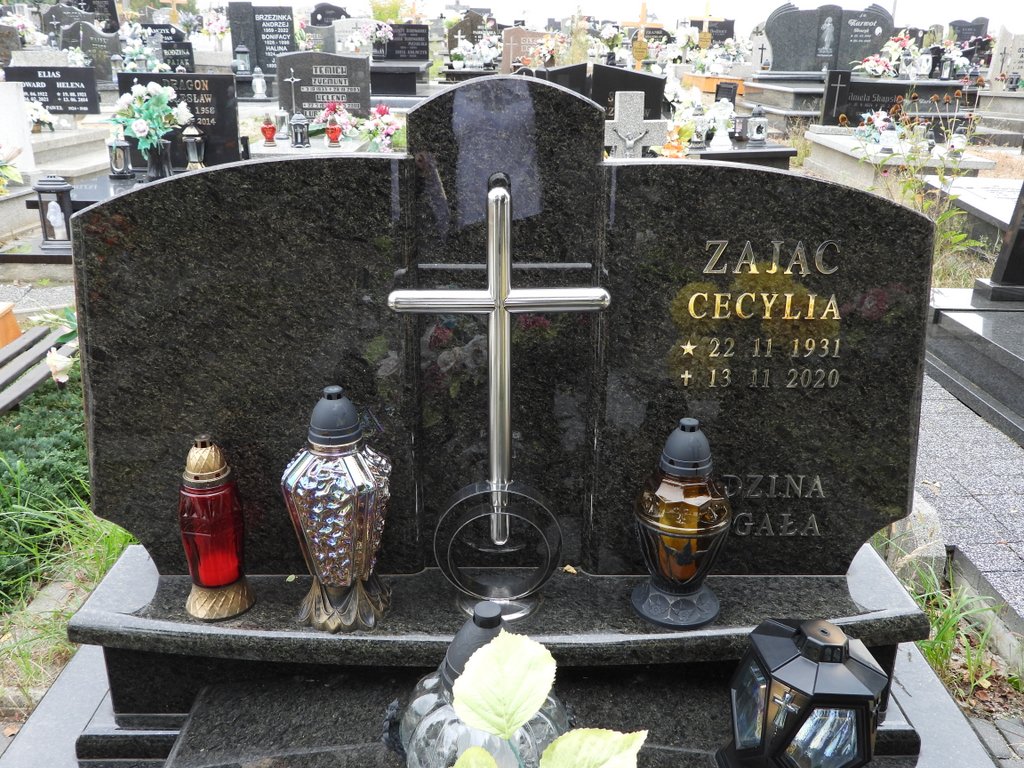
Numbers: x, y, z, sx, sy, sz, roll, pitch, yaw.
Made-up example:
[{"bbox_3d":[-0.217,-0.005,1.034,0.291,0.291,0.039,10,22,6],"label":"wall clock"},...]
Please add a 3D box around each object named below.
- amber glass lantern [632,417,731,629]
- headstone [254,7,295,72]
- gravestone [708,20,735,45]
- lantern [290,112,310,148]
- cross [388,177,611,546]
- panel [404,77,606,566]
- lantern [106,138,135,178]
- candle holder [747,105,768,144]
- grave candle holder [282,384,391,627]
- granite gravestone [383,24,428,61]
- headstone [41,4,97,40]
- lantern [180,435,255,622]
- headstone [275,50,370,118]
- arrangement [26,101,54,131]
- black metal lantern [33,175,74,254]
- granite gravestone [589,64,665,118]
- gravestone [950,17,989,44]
[{"bbox_3d":[0.268,0.206,1.394,0.150,0.322,0.150,0,21,0],"label":"amber glass lantern"},{"bbox_3d":[-2.473,-3.599,9.300,0.450,0.680,0.100,0,20,-1],"label":"headstone"},{"bbox_3d":[3.179,-5.529,14.000,0.670,0.520,0.100,0,21,0],"label":"gravestone"},{"bbox_3d":[-1.621,-1.942,6.800,0.135,0.265,0.135,0,19,0],"label":"lantern"},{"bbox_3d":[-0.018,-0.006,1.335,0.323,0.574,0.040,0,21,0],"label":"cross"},{"bbox_3d":[-0.014,-0.090,1.609,0.335,0.880,0.090,0,15,0],"label":"panel"},{"bbox_3d":[-2.426,-1.397,5.500,0.150,0.250,0.150,0,21,0],"label":"lantern"},{"bbox_3d":[1.472,-1.547,5.300,0.120,0.230,0.120,0,20,-1],"label":"candle holder"},{"bbox_3d":[-0.286,0.199,1.478,0.160,0.410,0.160,5,20,14],"label":"grave candle holder"},{"bbox_3d":[-1.332,-4.233,11.000,0.600,0.430,0.090,0,21,0],"label":"granite gravestone"},{"bbox_3d":[-5.628,-4.533,11.300,0.660,0.610,0.100,0,20,-1],"label":"headstone"},{"bbox_3d":[-0.512,0.236,1.507,0.120,0.320,0.120,0,19,0],"label":"lantern"},{"bbox_3d":[-1.593,-2.506,7.500,0.780,0.580,0.090,0,21,0],"label":"headstone"},{"bbox_3d":[-3.719,-2.110,7.000,0.230,0.260,0.210,0,21,0],"label":"arrangement"},{"bbox_3d":[-2.141,-0.807,4.200,0.210,0.350,0.210,0,21,0],"label":"black metal lantern"},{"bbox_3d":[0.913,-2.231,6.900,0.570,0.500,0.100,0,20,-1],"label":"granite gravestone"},{"bbox_3d":[7.973,-6.139,15.500,0.660,0.550,0.120,1,19,3],"label":"gravestone"}]

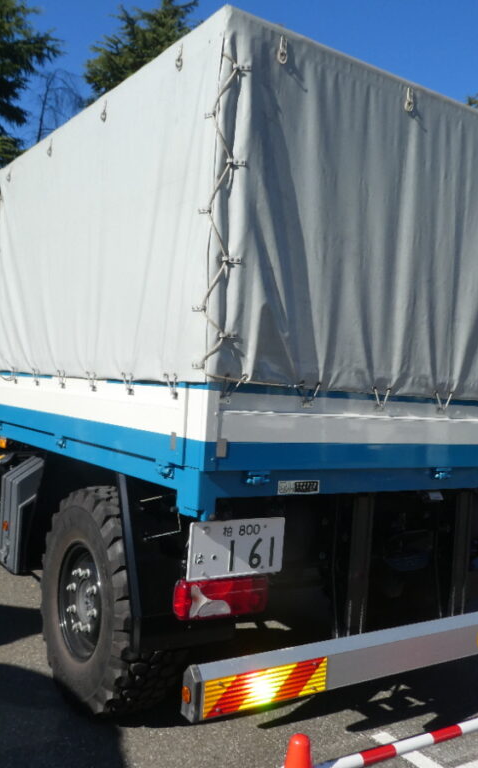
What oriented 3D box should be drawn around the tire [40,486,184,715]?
[{"bbox_3d":[-0.633,1.034,3.446,0.360,1.034,1.044,4,0,-35],"label":"tire"}]

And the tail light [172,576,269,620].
[{"bbox_3d":[-0.073,0.828,2.787,0.383,0.144,0.075,4,0,-34],"label":"tail light"}]

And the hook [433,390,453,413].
[{"bbox_3d":[0.881,0.078,3.058,0.121,0.095,0.040,4,0,-34],"label":"hook"}]

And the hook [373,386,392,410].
[{"bbox_3d":[0.578,0.060,2.857,0.098,0.097,0.040,4,0,-34],"label":"hook"}]

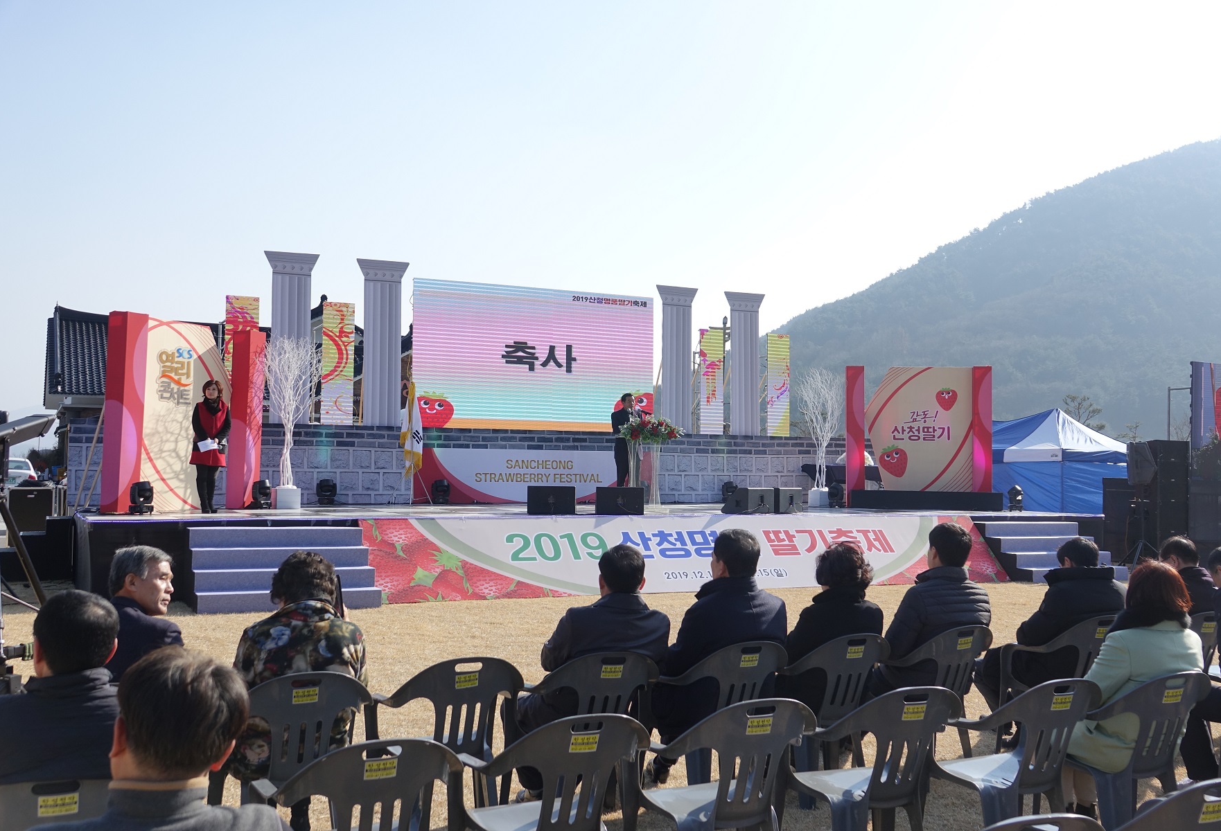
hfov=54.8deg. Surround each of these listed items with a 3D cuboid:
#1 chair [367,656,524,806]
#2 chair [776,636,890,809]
[{"bbox_3d":[-0.593,1.277,4.499,0.565,0.760,0.540,1,-3,-21],"label":"chair"},{"bbox_3d":[1.030,1.405,5.650,0.560,0.776,0.550,2,-3,-24],"label":"chair"}]

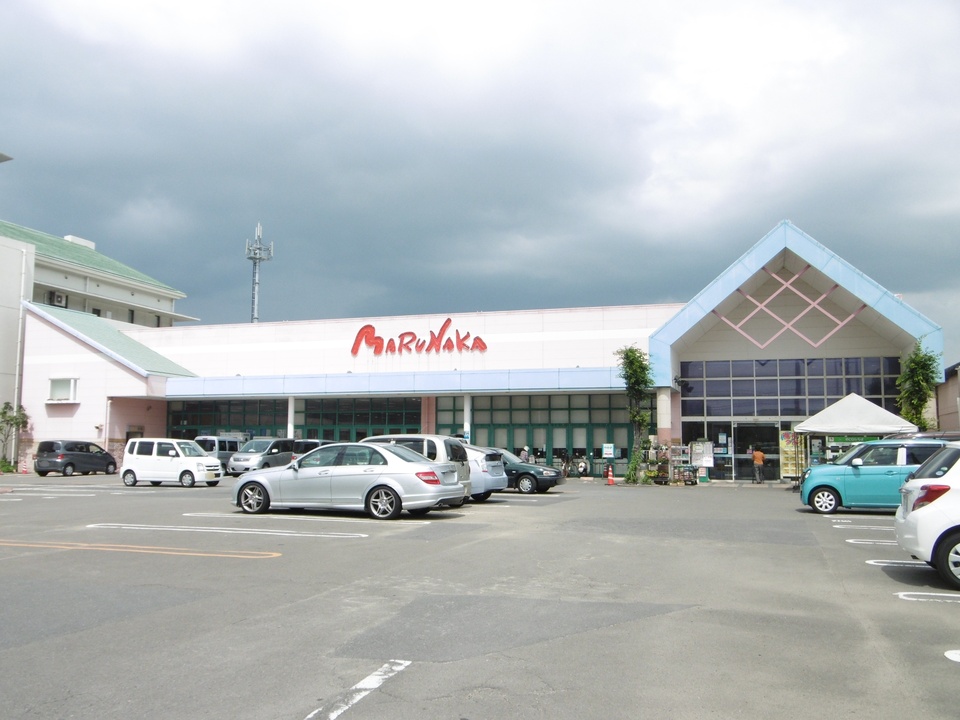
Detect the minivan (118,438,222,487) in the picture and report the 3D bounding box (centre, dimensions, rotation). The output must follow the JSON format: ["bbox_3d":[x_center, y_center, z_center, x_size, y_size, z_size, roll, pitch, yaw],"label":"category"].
[{"bbox_3d":[-10.534,3.562,30.781,3.395,1.645,1.475,-2,-6,19],"label":"minivan"}]

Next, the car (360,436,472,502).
[{"bbox_3d":[-2.113,2.546,20.306,4.100,1.660,1.695,-2,-6,19],"label":"car"}]

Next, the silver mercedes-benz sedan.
[{"bbox_3d":[-2.645,2.327,17.545,4.590,1.447,1.770,-2,-6,21],"label":"silver mercedes-benz sedan"}]

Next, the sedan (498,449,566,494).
[{"bbox_3d":[0.459,3.406,27.560,4.300,1.390,1.690,-2,-6,20],"label":"sedan"}]

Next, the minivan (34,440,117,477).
[{"bbox_3d":[-19.682,4.809,43.620,1.695,1.715,4.215,-2,-6,18],"label":"minivan"}]

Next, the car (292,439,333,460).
[{"bbox_3d":[-7.474,4.696,42.296,1.475,1.700,3.395,-2,-6,18],"label":"car"}]

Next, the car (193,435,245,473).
[{"bbox_3d":[-12.737,4.811,44.657,1.475,1.880,3.395,-2,-6,19],"label":"car"}]

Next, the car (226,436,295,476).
[{"bbox_3d":[-10.429,4.781,43.472,1.695,1.820,4.680,-1,-6,16],"label":"car"}]

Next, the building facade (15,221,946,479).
[{"bbox_3d":[-2.083,0.269,44.883,45.112,11.145,8.000,-2,-6,18],"label":"building facade"}]

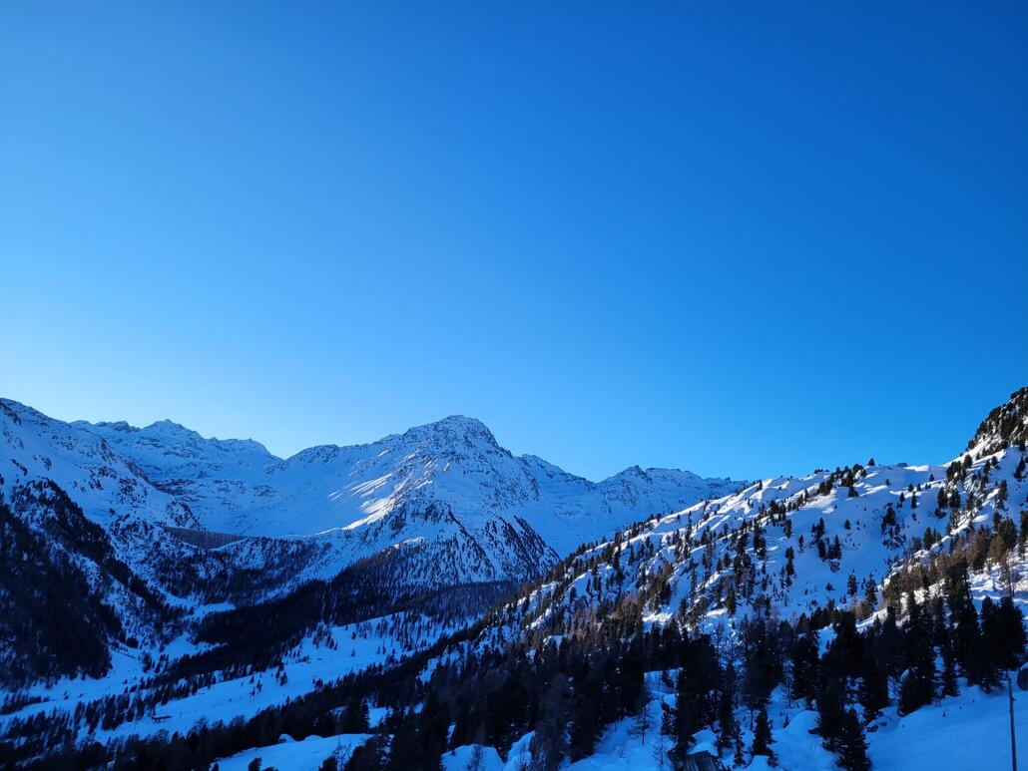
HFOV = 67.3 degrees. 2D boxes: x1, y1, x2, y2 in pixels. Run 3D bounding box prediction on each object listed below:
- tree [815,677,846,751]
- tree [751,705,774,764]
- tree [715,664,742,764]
[{"bbox_3d":[31.590,32.740,77.000,3.180,7.180,3.180,0,-6,0],"label":"tree"},{"bbox_3d":[24.230,33.970,75.000,2.420,5.620,2.420,0,-6,0],"label":"tree"},{"bbox_3d":[21.440,32.840,77.000,2.990,9.640,2.990,0,-6,0],"label":"tree"}]

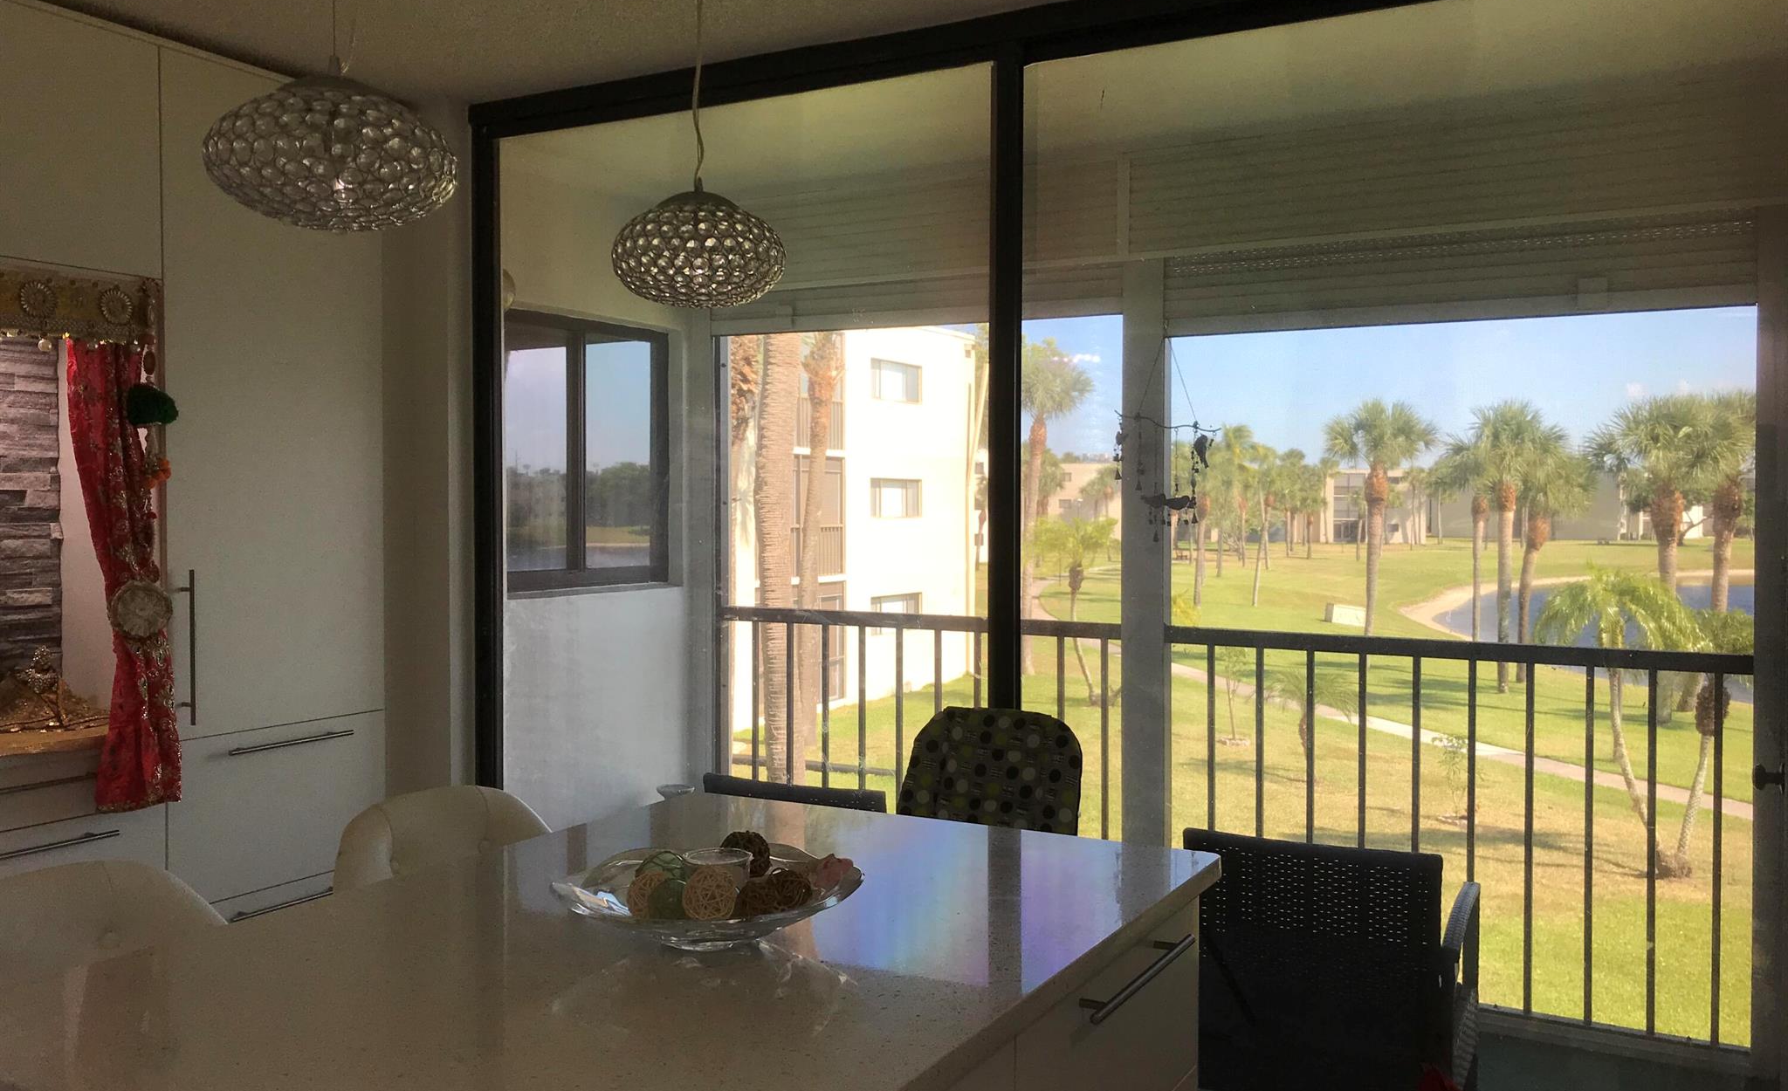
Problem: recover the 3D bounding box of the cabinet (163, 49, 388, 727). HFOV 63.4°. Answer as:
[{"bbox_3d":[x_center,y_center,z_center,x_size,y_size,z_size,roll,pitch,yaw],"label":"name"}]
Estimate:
[{"bbox_3d":[-1.724,-0.334,3.586,0.600,1.530,0.600,1,2,29],"label":"cabinet"}]

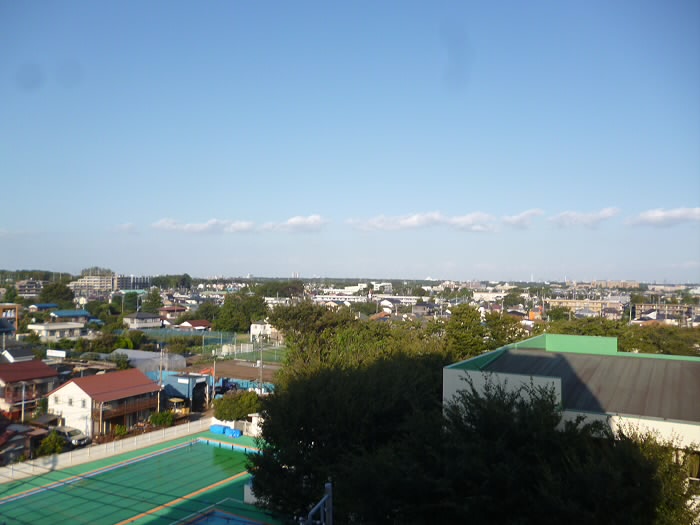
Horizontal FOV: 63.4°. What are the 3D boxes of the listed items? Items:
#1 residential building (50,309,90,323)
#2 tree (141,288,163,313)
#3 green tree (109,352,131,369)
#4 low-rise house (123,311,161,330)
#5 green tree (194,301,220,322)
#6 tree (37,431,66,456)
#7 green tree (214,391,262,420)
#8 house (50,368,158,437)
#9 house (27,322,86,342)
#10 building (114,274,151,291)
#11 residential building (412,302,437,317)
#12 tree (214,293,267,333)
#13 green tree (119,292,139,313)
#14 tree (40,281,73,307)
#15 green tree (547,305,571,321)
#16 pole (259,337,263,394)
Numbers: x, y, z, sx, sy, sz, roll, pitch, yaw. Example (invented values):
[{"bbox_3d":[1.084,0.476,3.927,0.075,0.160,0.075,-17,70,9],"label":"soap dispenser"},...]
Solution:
[{"bbox_3d":[-104.652,21.808,212.000,7.000,8.041,12.300,-1,-2,33],"label":"residential building"},{"bbox_3d":[-91.621,19.864,262.000,9.300,15.196,9.000,0,-2,0],"label":"tree"},{"bbox_3d":[-46.409,20.707,114.000,4.600,5.200,4.600,1,-2,-24],"label":"green tree"},{"bbox_3d":[-76.754,21.916,208.432,8.000,7.700,10.500,-1,-2,41],"label":"low-rise house"},{"bbox_3d":[-57.886,21.455,230.000,10.500,10.800,10.000,0,-2,-14],"label":"green tree"},{"bbox_3d":[-32.423,19.943,61.500,2.900,3.280,2.800,0,-2,0],"label":"tree"},{"bbox_3d":[-14.991,19.986,75.446,6.100,4.800,5.400,1,-2,-11],"label":"green tree"},{"bbox_3d":[-33.592,18.879,78.095,9.420,6.870,10.930,0,-2,24],"label":"house"},{"bbox_3d":[-90.714,21.973,175.000,8.000,5.618,14.000,0,-2,26],"label":"house"},{"bbox_3d":[-219.223,25.514,572.000,12.000,22.000,46.000,-1,-2,15],"label":"building"},{"bbox_3d":[40.183,25.676,305.391,9.000,7.700,10.000,-1,-2,35],"label":"residential building"},{"bbox_3d":[-40.717,18.614,210.538,18.000,15.000,15.000,1,-2,-11],"label":"tree"},{"bbox_3d":[-105.148,21.082,270.000,9.000,13.068,8.500,0,-2,0],"label":"green tree"},{"bbox_3d":[-145.143,18.893,280.000,17.000,17.502,16.000,0,-2,0],"label":"tree"},{"bbox_3d":[97.376,24.140,264.432,10.500,9.300,10.000,0,-2,20],"label":"green tree"},{"bbox_3d":[-15.491,17.826,98.000,0.450,10.204,0.400,0,-2,0],"label":"pole"}]

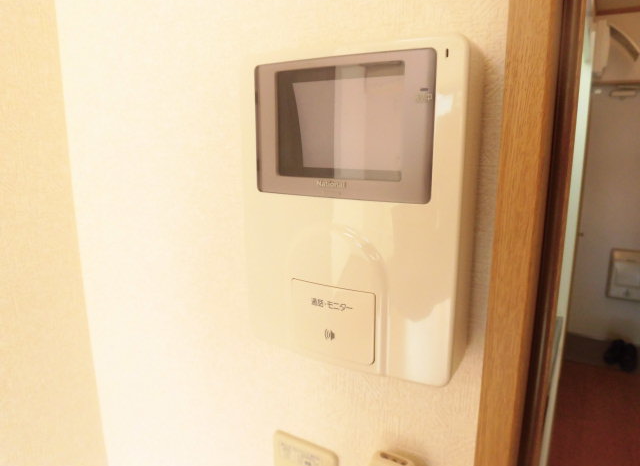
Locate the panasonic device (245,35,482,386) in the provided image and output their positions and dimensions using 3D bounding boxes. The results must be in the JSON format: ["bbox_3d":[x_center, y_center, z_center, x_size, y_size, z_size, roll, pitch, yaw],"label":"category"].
[{"bbox_3d":[0.026,-0.015,0.303,0.146,0.202,0.056,6,13,27],"label":"panasonic device"}]

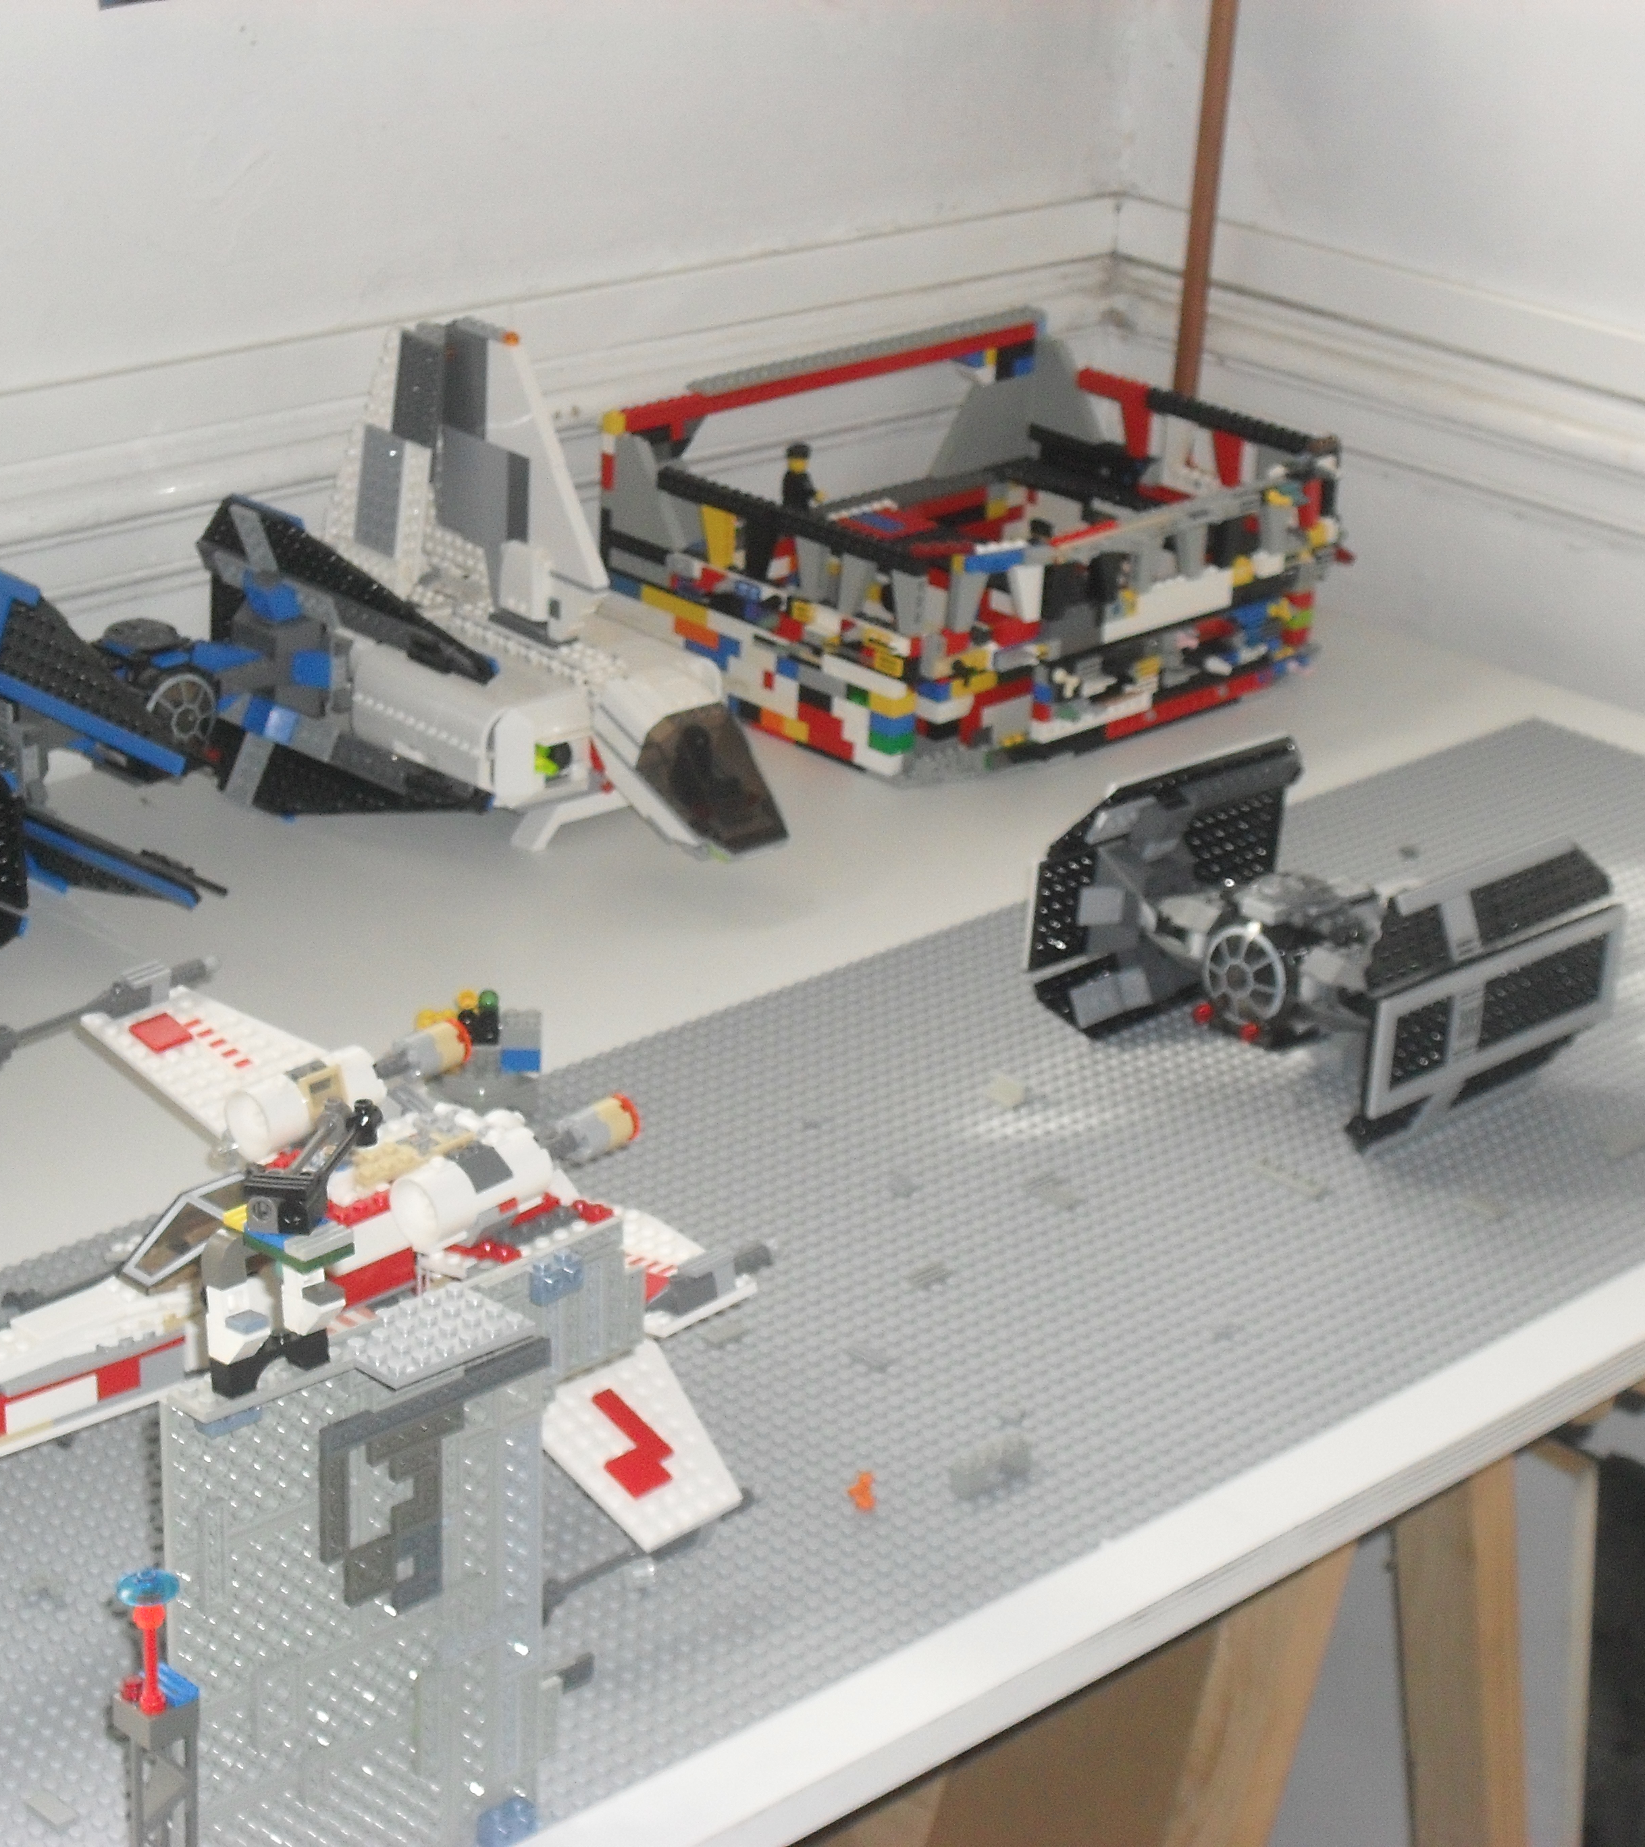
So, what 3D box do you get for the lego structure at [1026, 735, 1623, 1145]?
[{"bbox_3d":[0.207,0.005,1.668,0.160,0.112,0.181,-19,31,-41],"label":"lego structure"}]

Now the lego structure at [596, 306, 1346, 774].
[{"bbox_3d":[0.088,-0.202,2.118,0.260,0.132,0.342,23,30,38],"label":"lego structure"}]

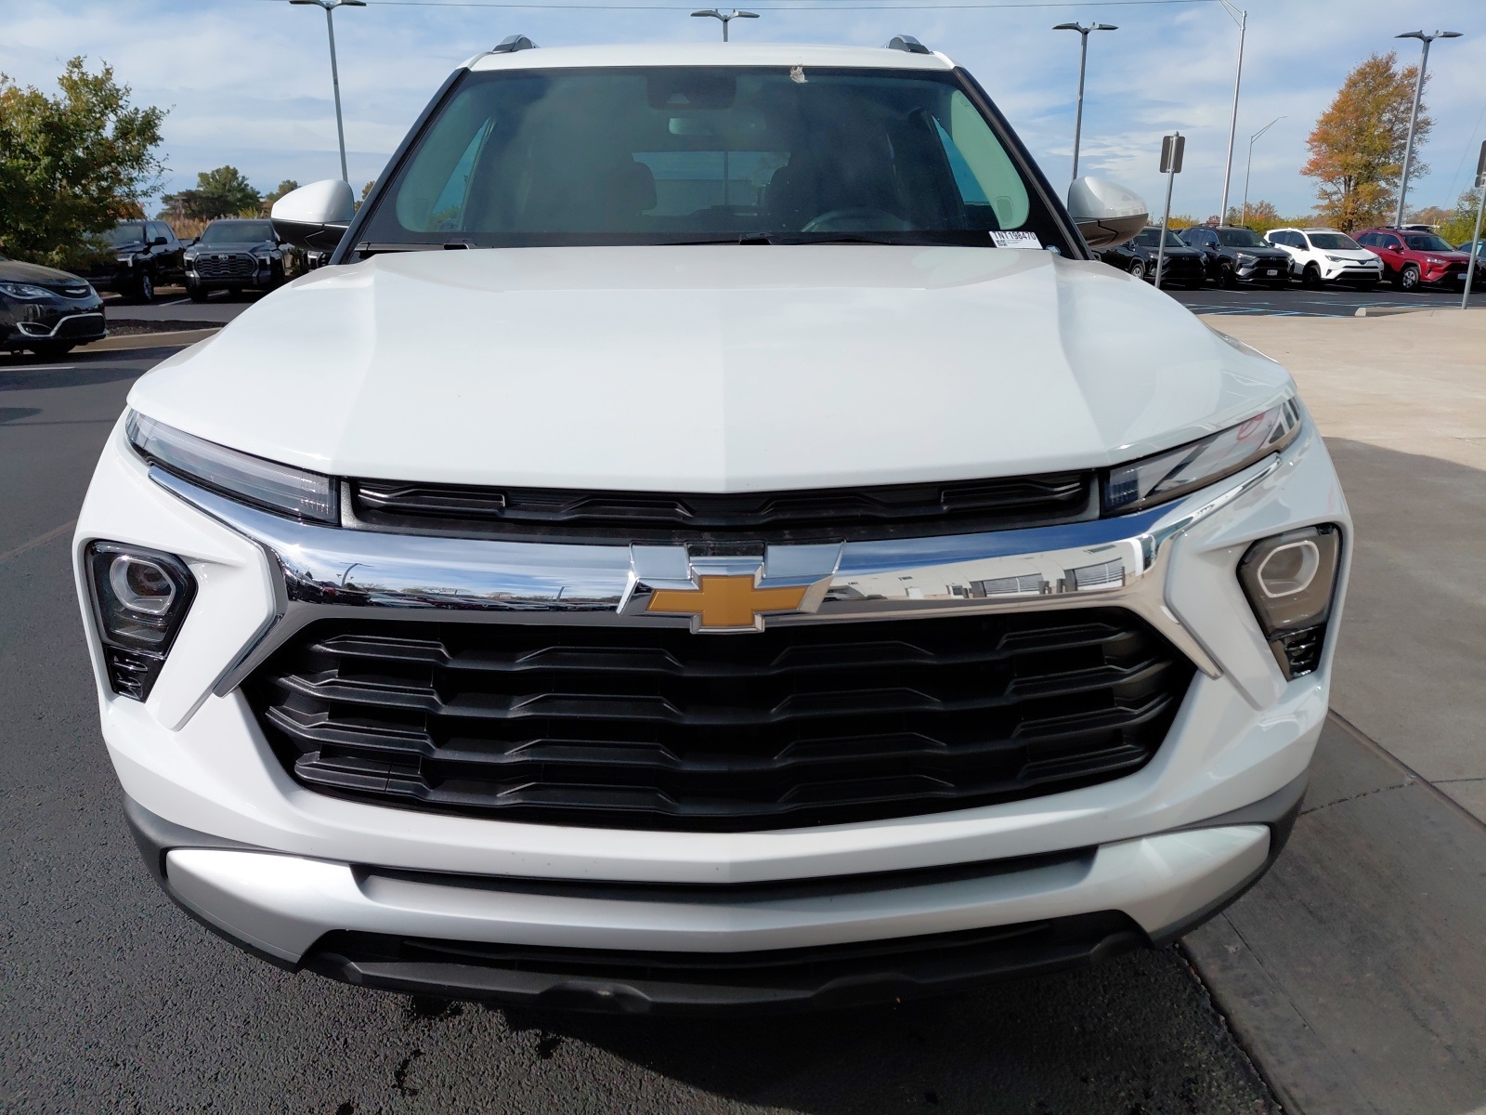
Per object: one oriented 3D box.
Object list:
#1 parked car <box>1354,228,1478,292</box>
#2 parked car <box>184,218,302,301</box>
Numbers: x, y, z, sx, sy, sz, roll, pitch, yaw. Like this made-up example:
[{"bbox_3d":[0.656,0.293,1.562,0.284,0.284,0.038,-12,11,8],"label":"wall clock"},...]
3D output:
[{"bbox_3d":[20.716,-9.366,33.608,1.860,1.700,4.600,-3,16,-9],"label":"parked car"},{"bbox_3d":[-12.288,-7.561,27.255,2.050,1.970,5.900,-3,16,-11],"label":"parked car"}]

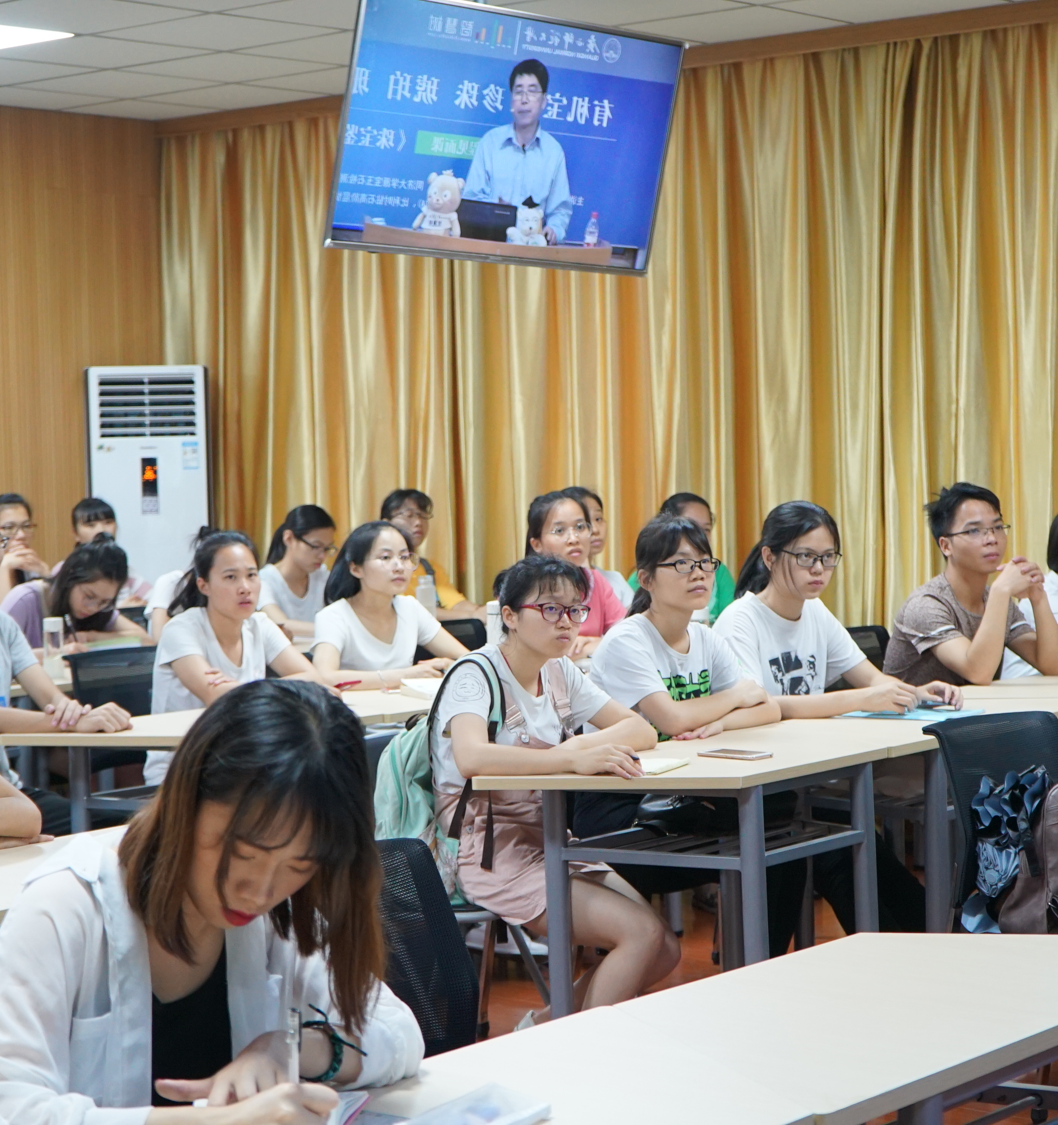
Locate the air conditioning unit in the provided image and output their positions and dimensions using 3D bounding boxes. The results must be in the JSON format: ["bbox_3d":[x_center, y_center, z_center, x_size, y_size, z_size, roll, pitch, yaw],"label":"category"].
[{"bbox_3d":[-1.537,0.068,10.107,0.505,1.734,0.330,-2,4,-5],"label":"air conditioning unit"}]

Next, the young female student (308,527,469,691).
[{"bbox_3d":[-0.396,0.499,7.617,0.480,1.230,0.760,-4,4,-42],"label":"young female student"}]

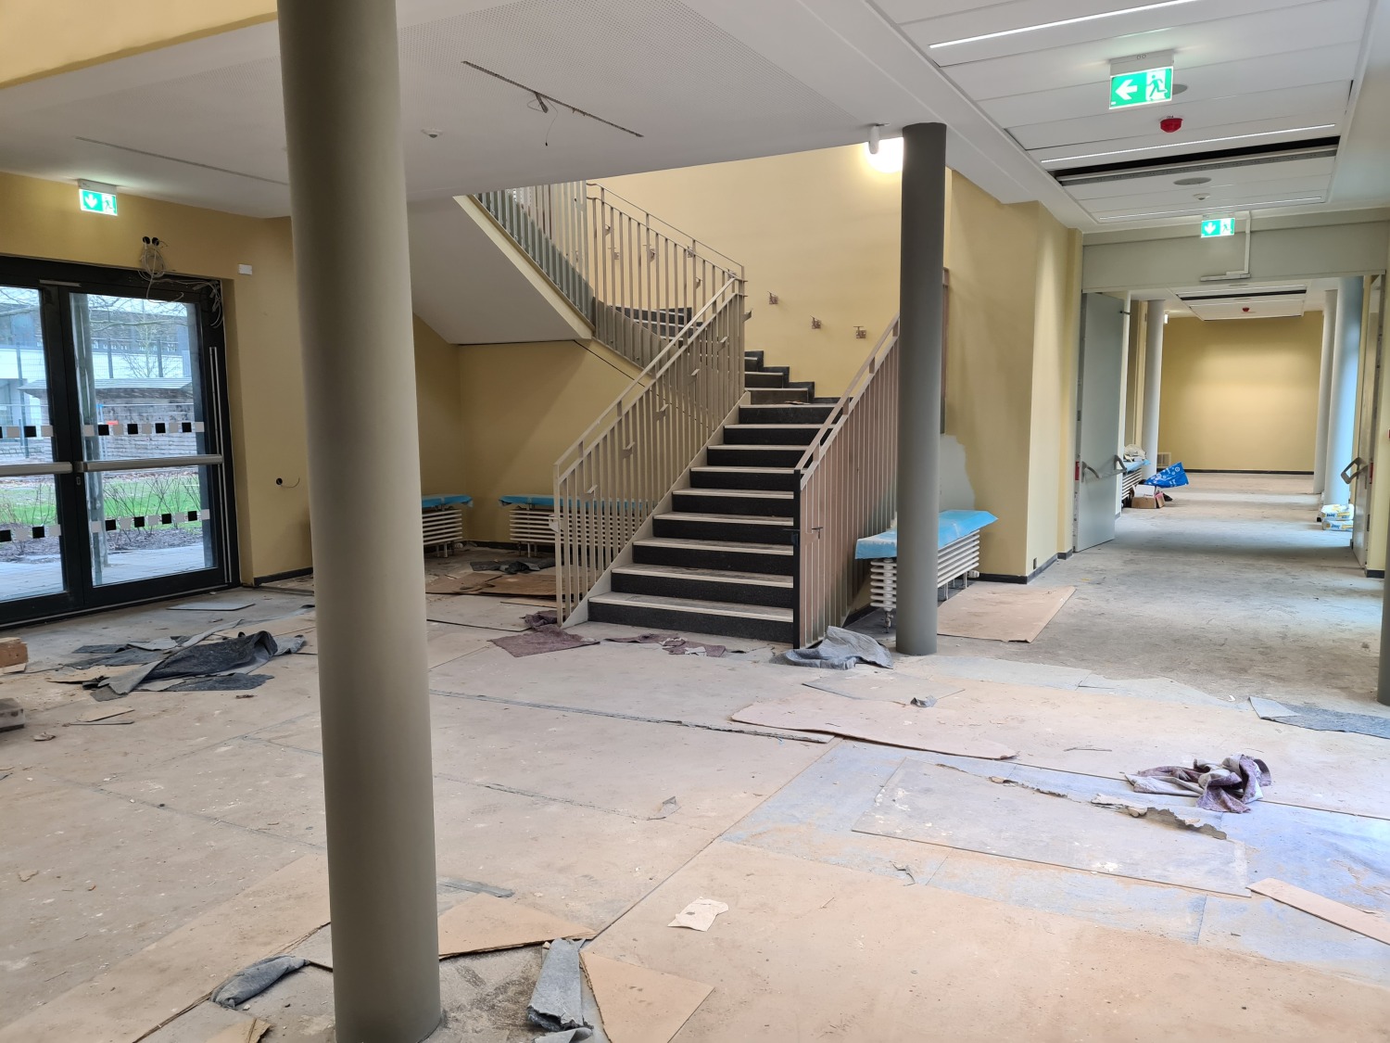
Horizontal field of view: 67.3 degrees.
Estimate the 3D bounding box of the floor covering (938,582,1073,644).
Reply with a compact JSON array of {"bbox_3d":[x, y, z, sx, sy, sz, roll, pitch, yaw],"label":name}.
[{"bbox_3d":[2.250,0.624,7.657,0.820,0.020,2.100,3,8,29],"label":"floor covering"}]

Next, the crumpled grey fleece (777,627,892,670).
[{"bbox_3d":[0.840,0.741,6.174,0.680,0.160,0.450,1,7,16],"label":"crumpled grey fleece"}]

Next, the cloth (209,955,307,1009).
[{"bbox_3d":[-1.197,1.239,2.856,0.120,0.045,0.250,2,7,26],"label":"cloth"}]

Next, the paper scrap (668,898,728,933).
[{"bbox_3d":[0.015,1.199,3.192,0.120,0.014,0.200,4,8,34],"label":"paper scrap"}]

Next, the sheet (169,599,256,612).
[{"bbox_3d":[-3.828,0.664,8.289,0.590,0.017,0.280,0,7,9],"label":"sheet"}]

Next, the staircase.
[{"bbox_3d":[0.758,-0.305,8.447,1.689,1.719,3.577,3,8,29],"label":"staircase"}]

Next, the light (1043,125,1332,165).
[{"bbox_3d":[3.018,-2.364,6.505,1.655,0.050,0.060,3,8,29],"label":"light"}]

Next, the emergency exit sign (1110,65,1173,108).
[{"bbox_3d":[2.106,-2.042,4.920,0.275,0.153,0.035,3,7,29],"label":"emergency exit sign"}]

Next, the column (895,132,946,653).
[{"bbox_3d":[1.366,-0.749,6.322,0.249,3.136,0.249,3,7,29],"label":"column"}]

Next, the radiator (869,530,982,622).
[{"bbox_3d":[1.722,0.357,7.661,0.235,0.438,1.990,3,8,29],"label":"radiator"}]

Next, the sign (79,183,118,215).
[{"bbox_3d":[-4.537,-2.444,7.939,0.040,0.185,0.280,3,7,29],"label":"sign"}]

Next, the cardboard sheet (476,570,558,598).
[{"bbox_3d":[-1.320,0.533,8.723,0.850,0.040,1.120,-1,7,1],"label":"cardboard sheet"}]

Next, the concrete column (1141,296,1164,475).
[{"bbox_3d":[7.563,-2.094,17.271,0.243,3.085,0.243,3,8,29],"label":"concrete column"}]

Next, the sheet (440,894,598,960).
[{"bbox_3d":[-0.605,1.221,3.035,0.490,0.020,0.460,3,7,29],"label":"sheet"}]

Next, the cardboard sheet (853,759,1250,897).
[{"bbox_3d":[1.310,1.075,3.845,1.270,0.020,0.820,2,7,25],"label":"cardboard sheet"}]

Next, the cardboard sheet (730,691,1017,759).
[{"bbox_3d":[0.898,0.966,5.095,1.360,0.022,0.640,3,7,29],"label":"cardboard sheet"}]

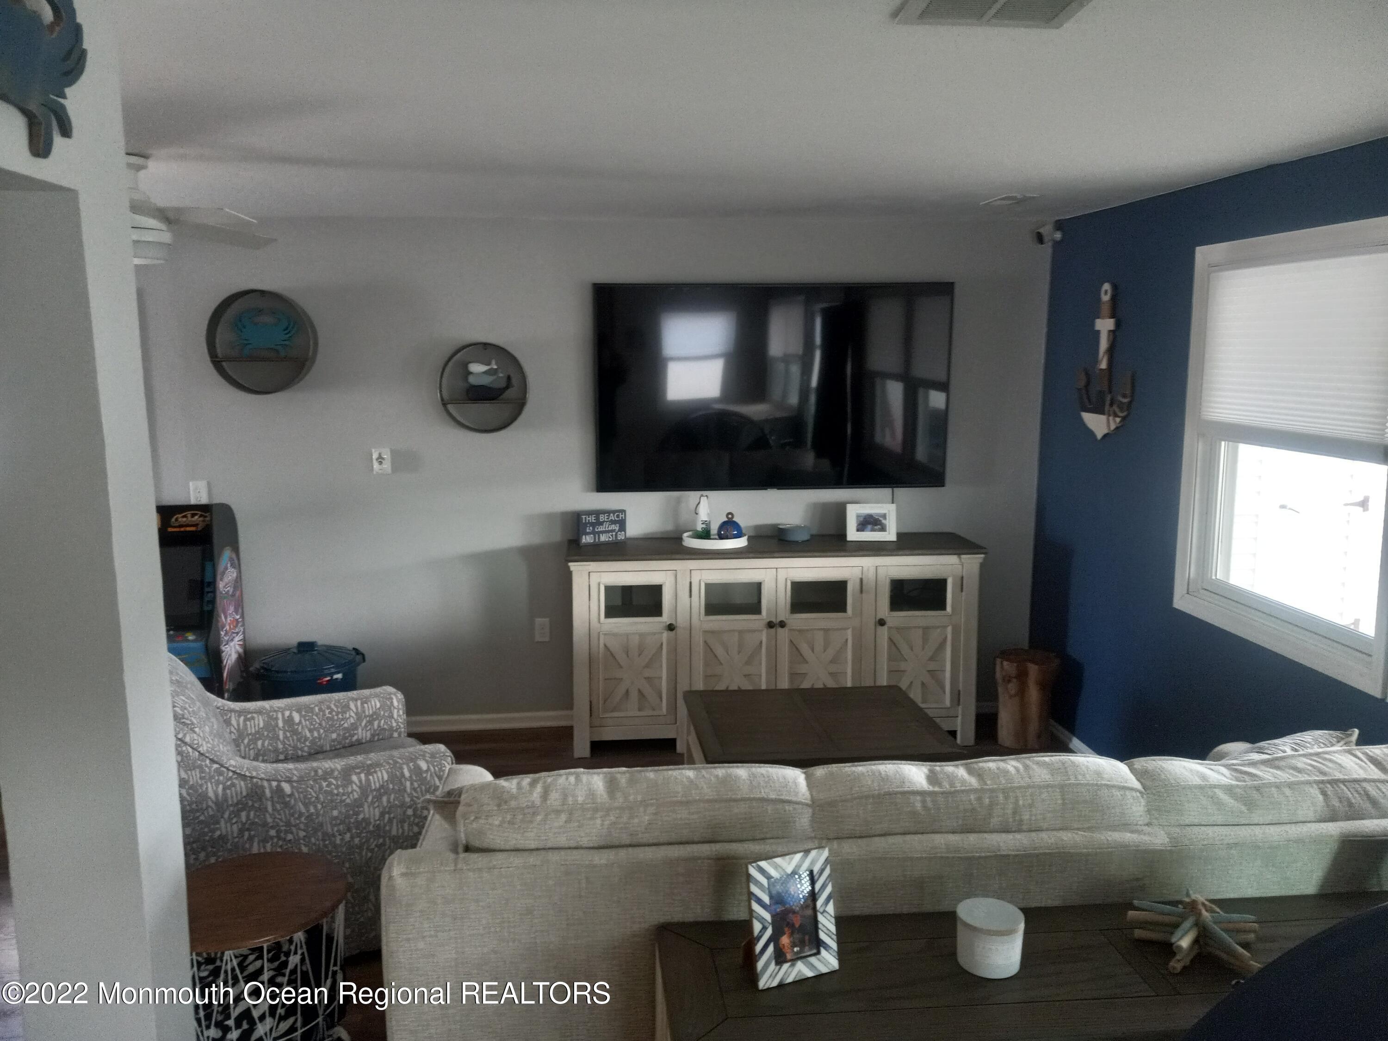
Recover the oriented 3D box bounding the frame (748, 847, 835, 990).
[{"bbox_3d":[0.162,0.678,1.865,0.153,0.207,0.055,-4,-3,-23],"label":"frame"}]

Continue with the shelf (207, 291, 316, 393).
[{"bbox_3d":[-1.900,-0.786,4.786,0.445,0.450,0.140,-1,9,-6],"label":"shelf"}]

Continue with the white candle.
[{"bbox_3d":[0.517,0.728,1.887,0.111,0.087,0.111,-1,9,-5],"label":"white candle"}]

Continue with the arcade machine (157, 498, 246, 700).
[{"bbox_3d":[-2.256,0.506,4.638,0.490,1.165,0.570,-1,9,-9],"label":"arcade machine"}]

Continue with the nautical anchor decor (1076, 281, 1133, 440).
[{"bbox_3d":[1.760,-0.678,4.646,0.042,0.665,0.460,-1,9,-6],"label":"nautical anchor decor"}]

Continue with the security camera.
[{"bbox_3d":[1.645,-1.333,5.030,0.120,0.072,0.068,-27,19,-20],"label":"security camera"}]

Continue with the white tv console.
[{"bbox_3d":[0.364,0.576,5.075,1.888,0.927,0.460,-1,9,-6],"label":"white tv console"}]

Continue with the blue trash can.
[{"bbox_3d":[-1.672,0.803,4.742,0.480,0.550,0.450,0,9,0],"label":"blue trash can"}]

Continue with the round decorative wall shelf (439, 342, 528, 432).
[{"bbox_3d":[-0.948,-0.605,4.912,0.400,0.400,0.130,-1,9,-5],"label":"round decorative wall shelf"}]

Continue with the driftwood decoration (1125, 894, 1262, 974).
[{"bbox_3d":[0.946,0.742,2.018,0.235,0.105,0.210,-1,9,-6],"label":"driftwood decoration"}]

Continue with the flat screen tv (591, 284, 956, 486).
[{"bbox_3d":[0.377,-0.622,5.064,1.674,0.955,0.060,-1,9,-5],"label":"flat screen tv"}]

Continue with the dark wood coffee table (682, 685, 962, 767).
[{"bbox_3d":[0.434,0.969,4.024,0.874,0.485,0.723,-1,9,-6],"label":"dark wood coffee table"}]

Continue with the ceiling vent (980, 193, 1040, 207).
[{"bbox_3d":[1.294,-1.309,4.438,0.145,0.018,0.300,-1,9,-6],"label":"ceiling vent"}]

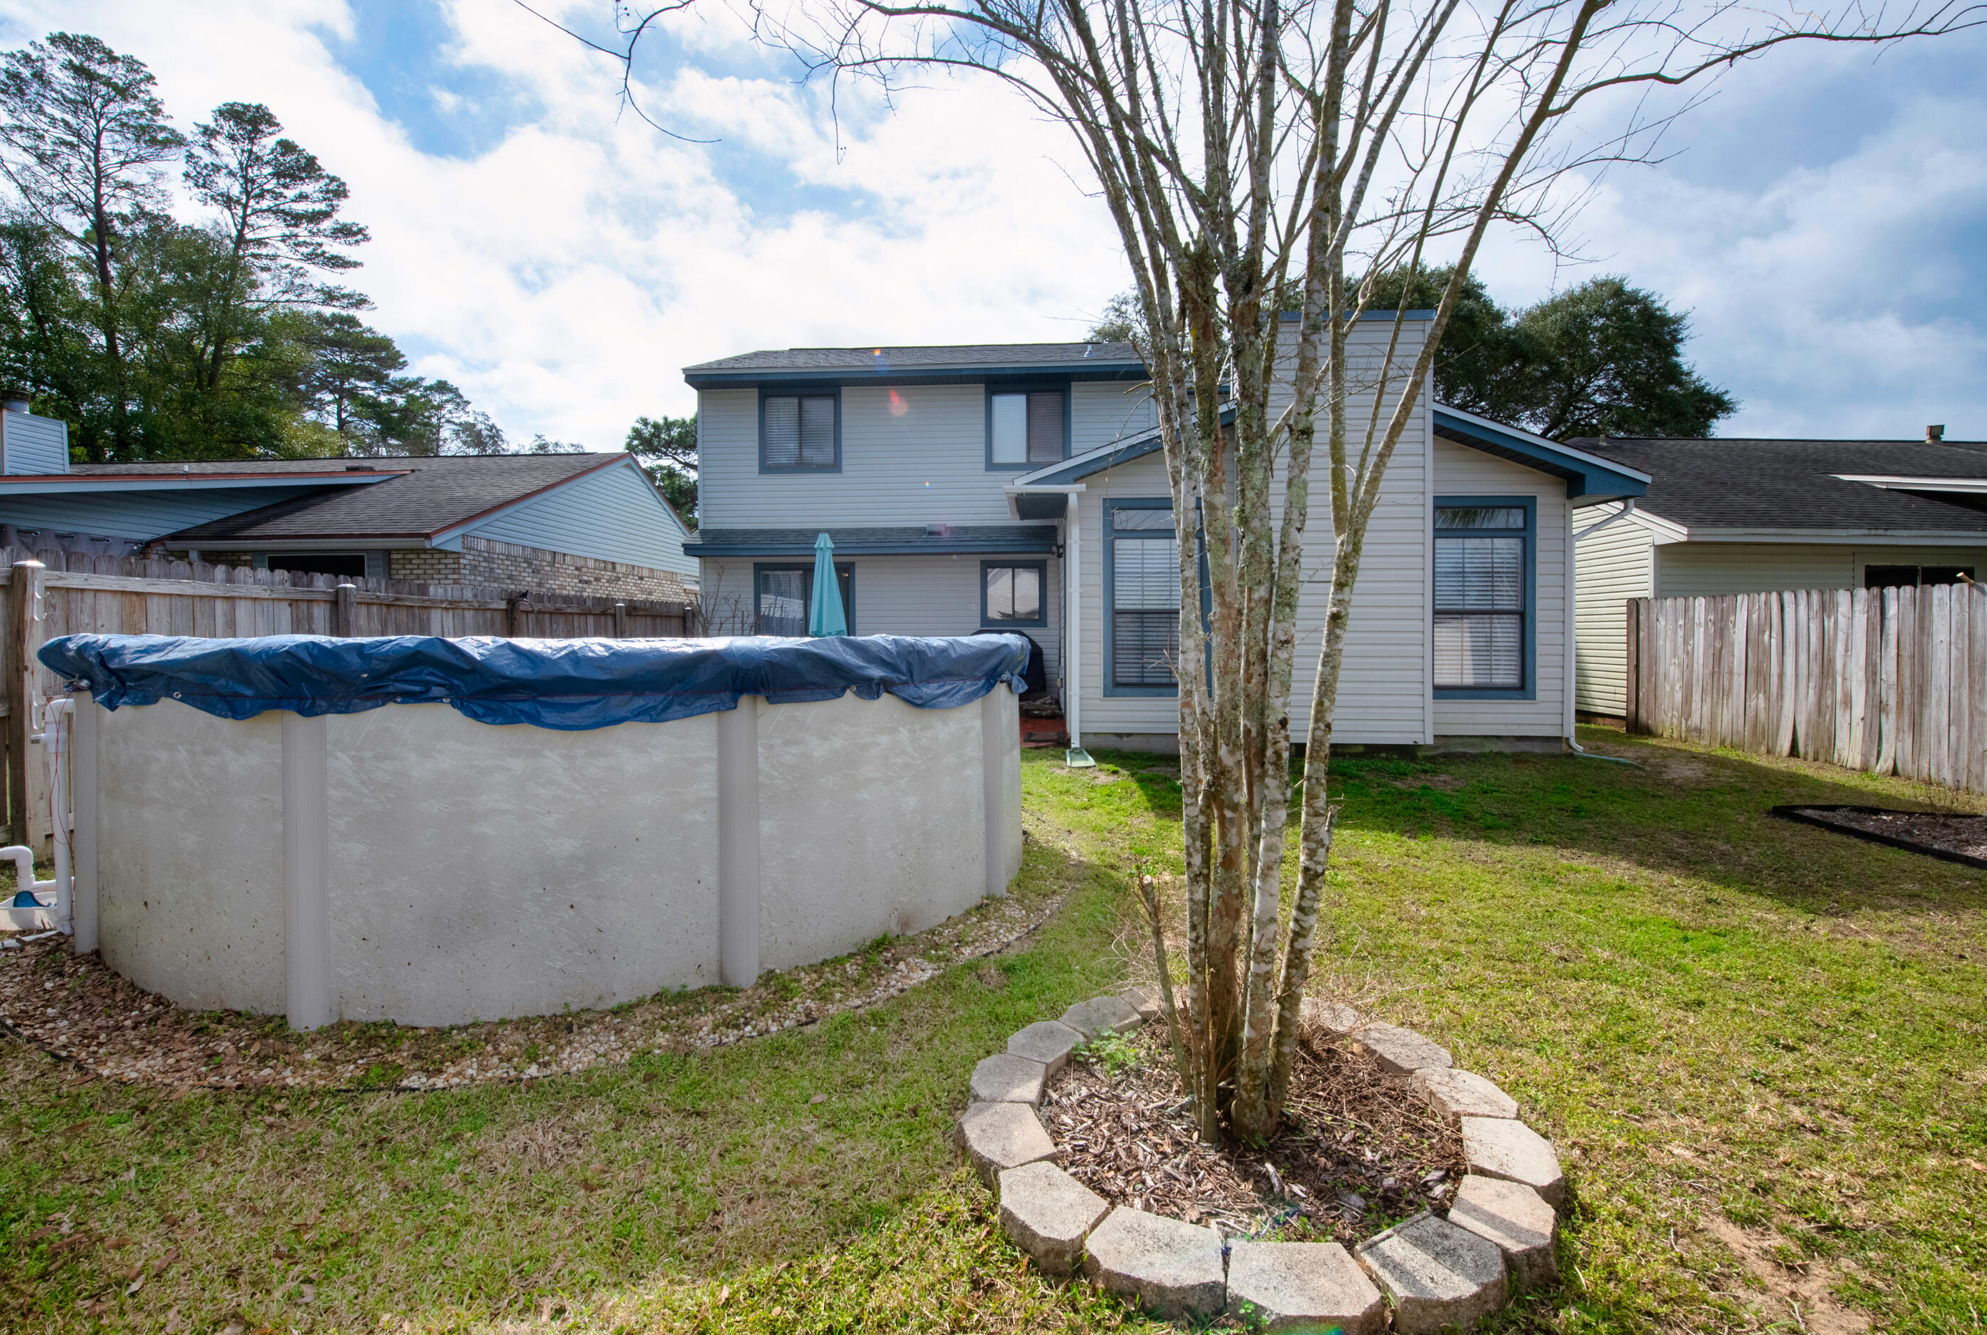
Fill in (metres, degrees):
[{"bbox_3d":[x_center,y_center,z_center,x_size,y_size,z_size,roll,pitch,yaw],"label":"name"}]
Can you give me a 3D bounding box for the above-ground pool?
[{"bbox_3d":[-2.143,0.454,4.902,4.740,1.340,4.740,0,2,0],"label":"above-ground pool"}]

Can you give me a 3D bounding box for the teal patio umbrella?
[{"bbox_3d":[-2.225,-0.559,10.453,0.500,2.450,0.500,0,2,0],"label":"teal patio umbrella"}]

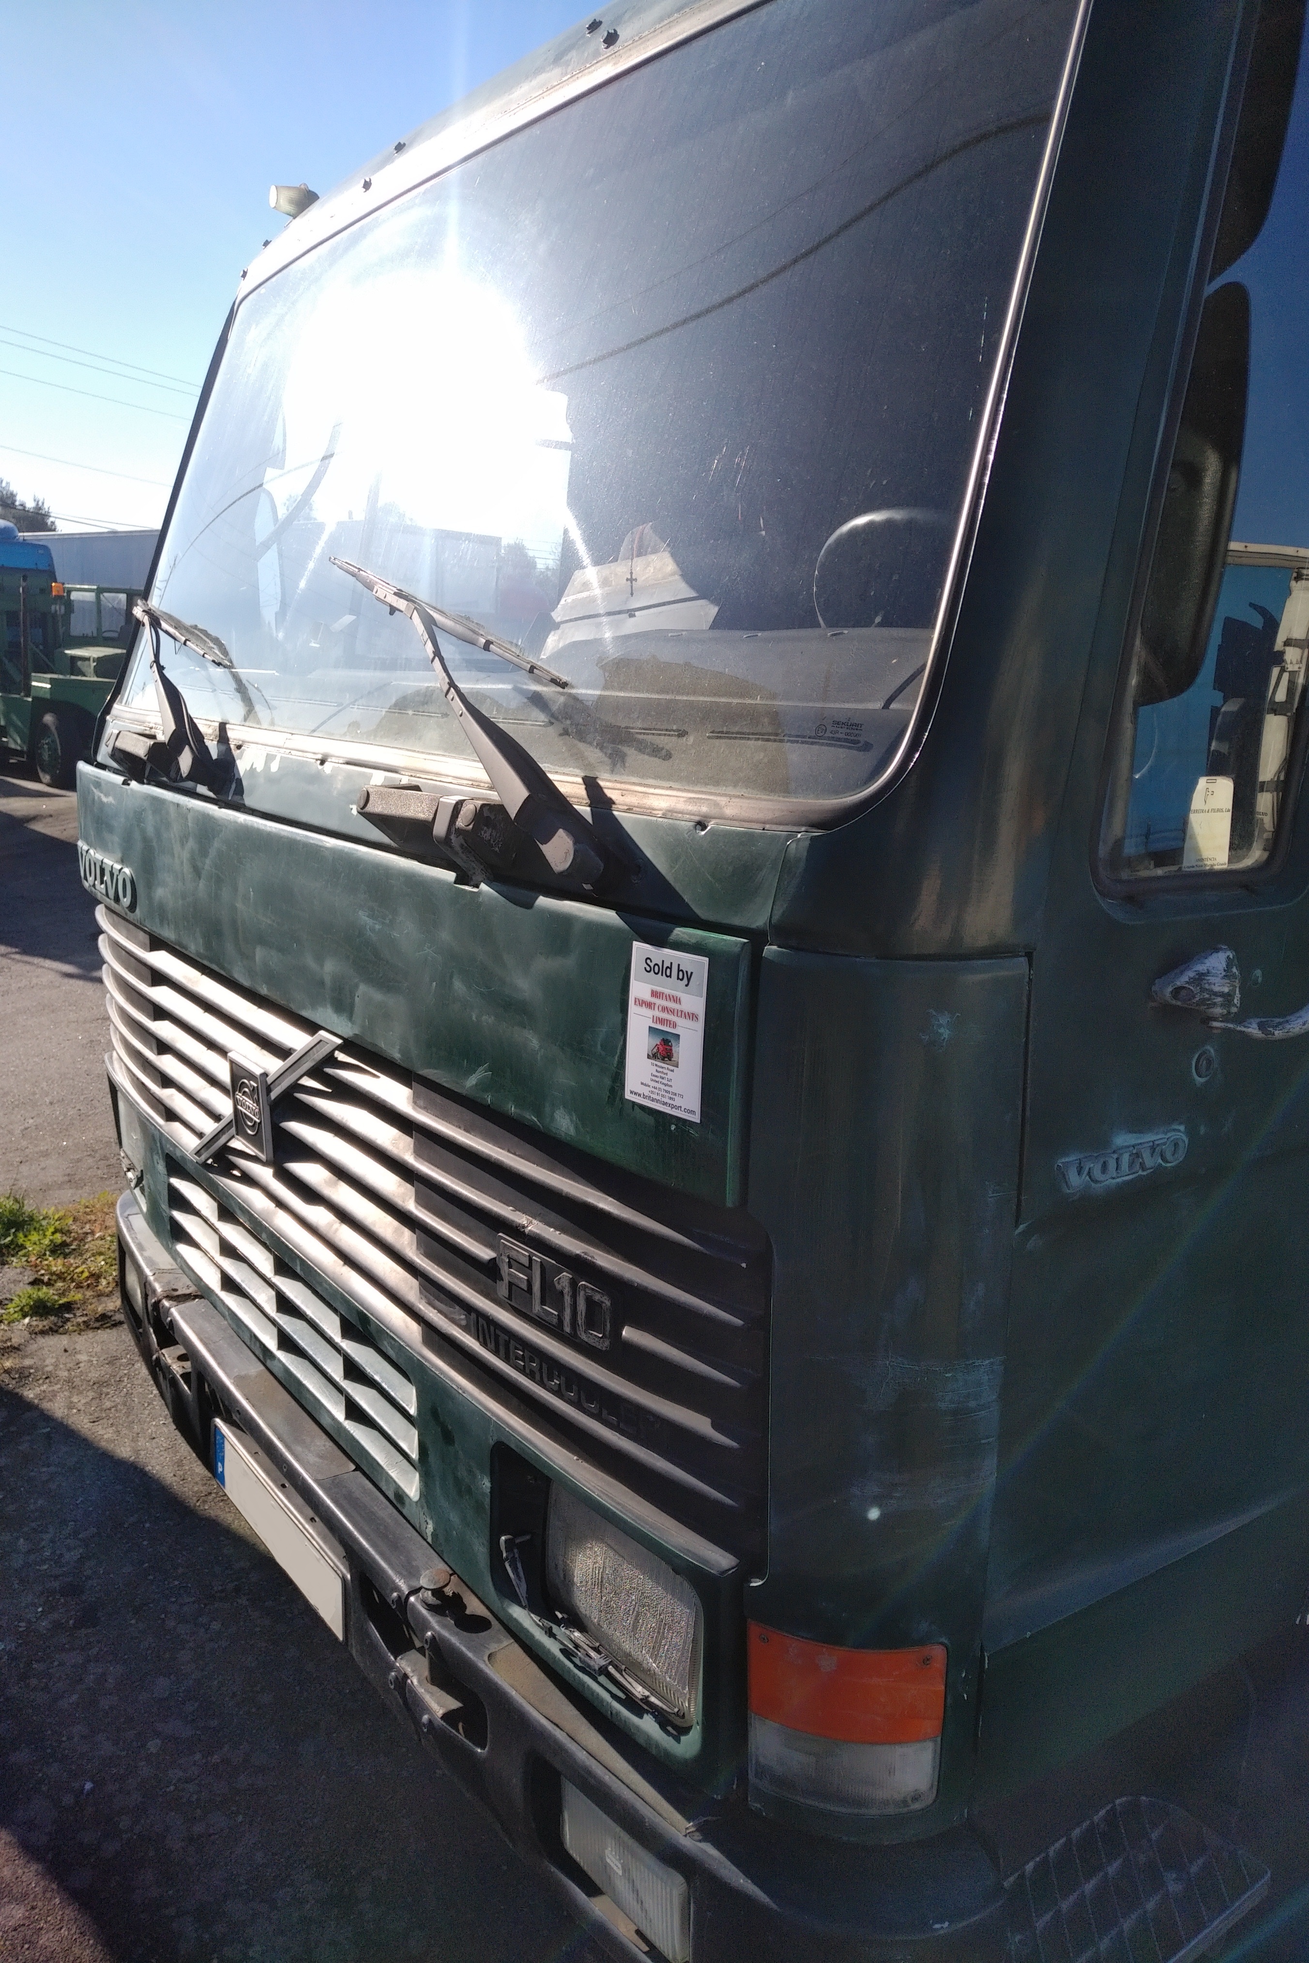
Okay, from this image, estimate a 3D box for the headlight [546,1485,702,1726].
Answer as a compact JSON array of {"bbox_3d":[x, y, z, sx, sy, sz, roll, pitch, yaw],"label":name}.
[{"bbox_3d":[-0.006,0.677,1.542,0.090,0.167,0.268,-11,18,-40],"label":"headlight"}]

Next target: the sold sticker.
[{"bbox_3d":[0.011,0.045,1.232,0.003,0.147,0.105,-5,12,-40],"label":"sold sticker"}]

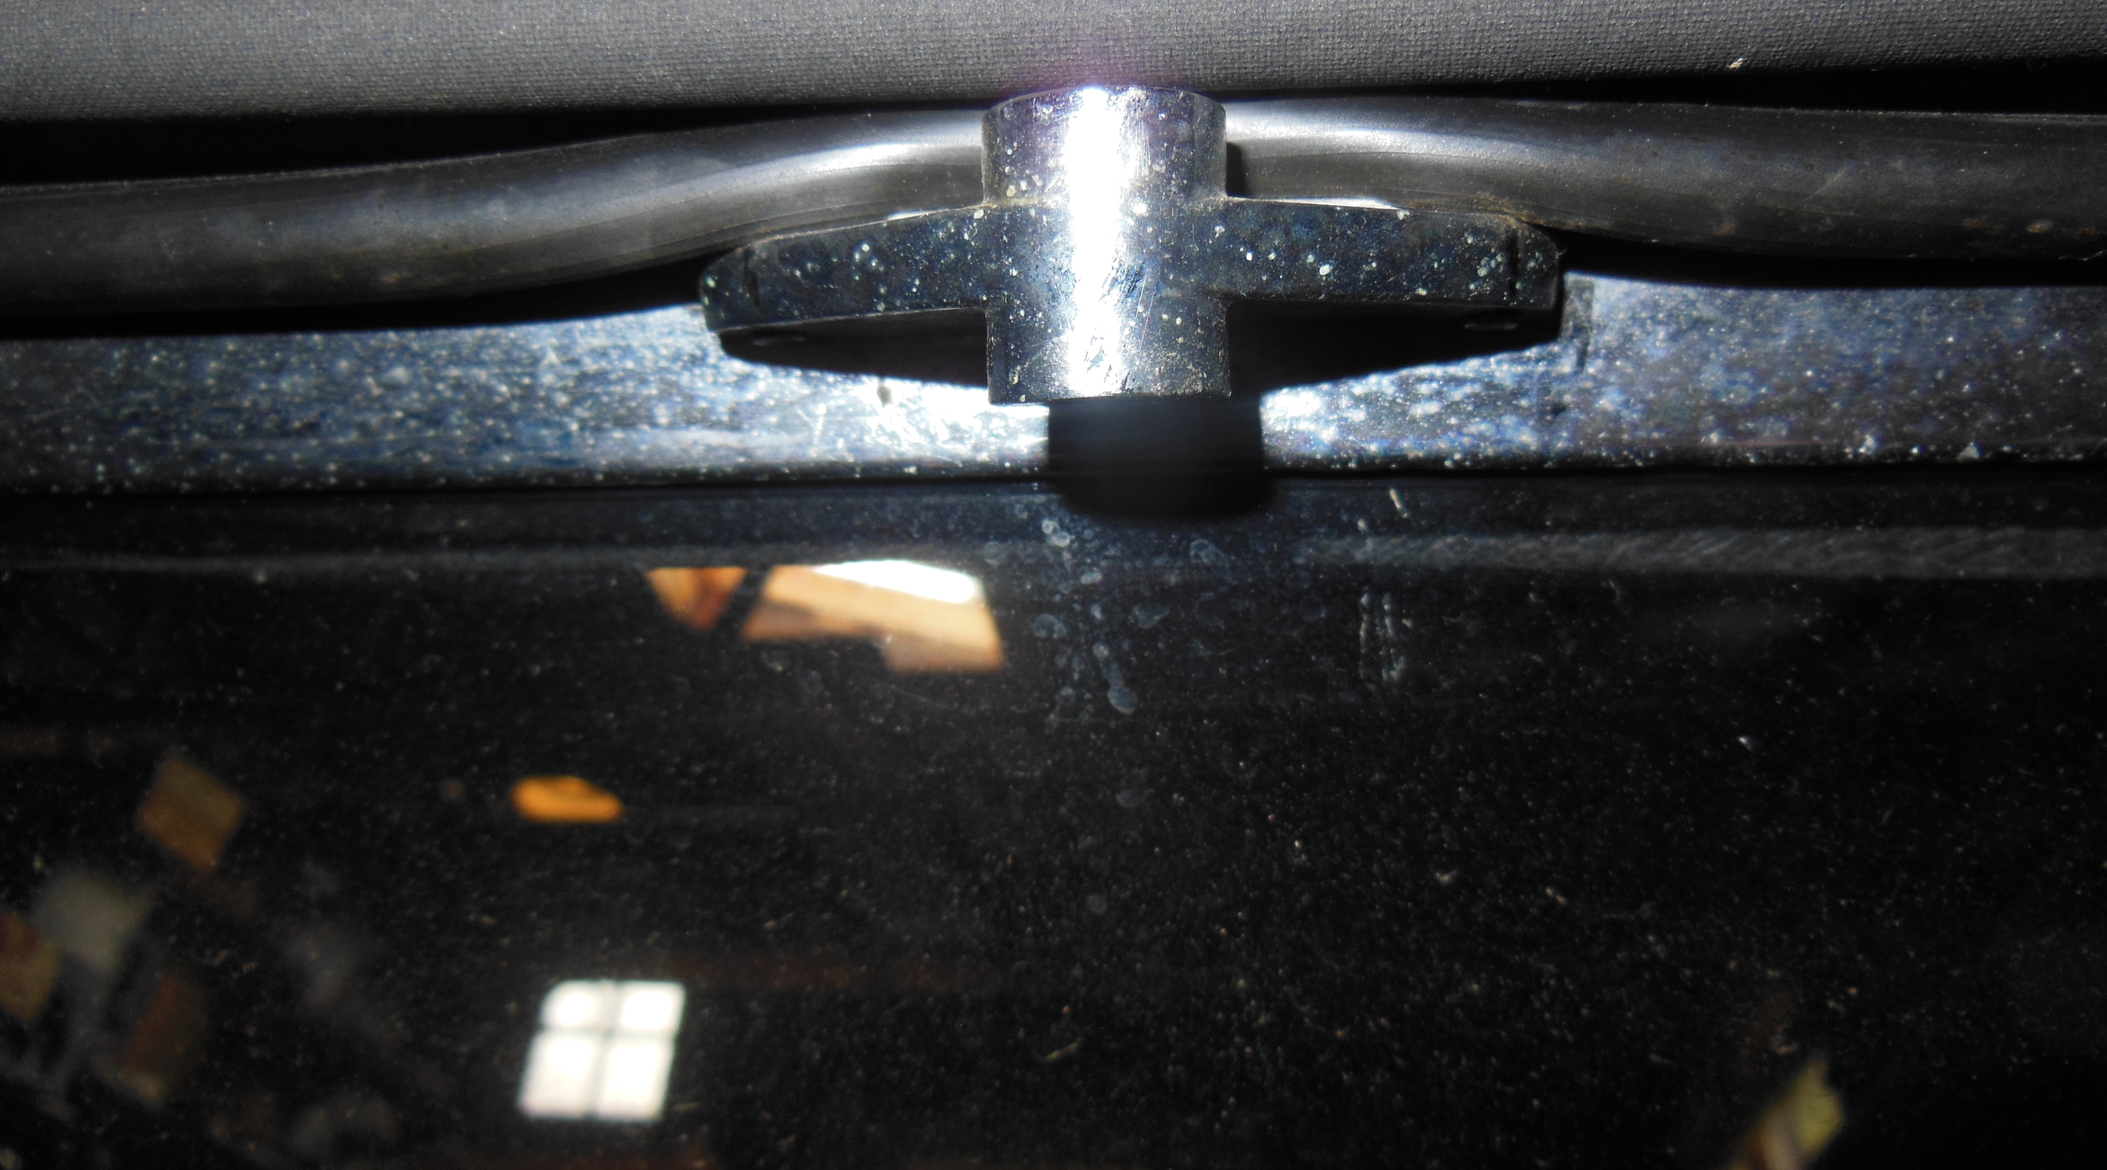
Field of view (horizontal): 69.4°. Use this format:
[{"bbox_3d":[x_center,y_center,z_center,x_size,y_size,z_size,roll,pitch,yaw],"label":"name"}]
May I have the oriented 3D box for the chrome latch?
[{"bbox_3d":[0.005,-0.026,0.122,0.074,0.022,0.031,-1,7,5],"label":"chrome latch"}]

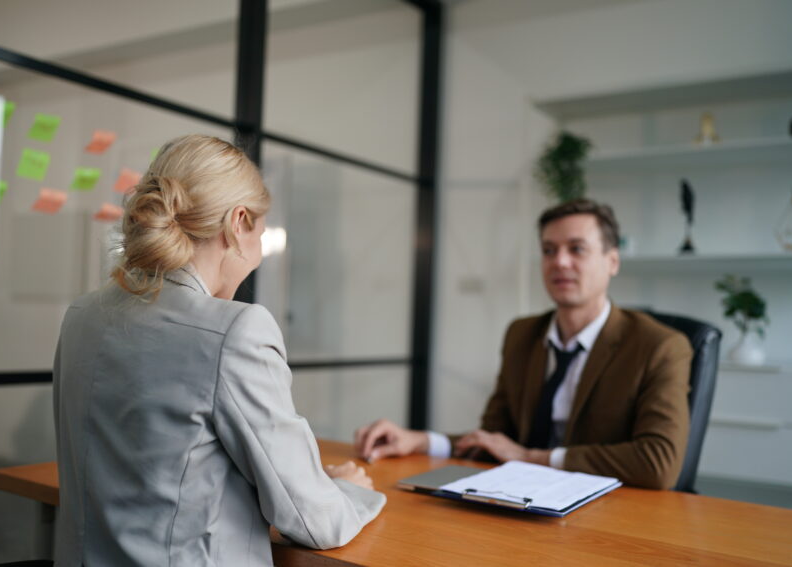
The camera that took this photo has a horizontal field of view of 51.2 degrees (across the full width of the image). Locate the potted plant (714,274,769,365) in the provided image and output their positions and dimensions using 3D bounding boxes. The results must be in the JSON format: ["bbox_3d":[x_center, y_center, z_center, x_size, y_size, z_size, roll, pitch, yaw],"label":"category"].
[{"bbox_3d":[1.393,0.145,3.332,0.180,0.345,0.165,0,-3,33],"label":"potted plant"}]

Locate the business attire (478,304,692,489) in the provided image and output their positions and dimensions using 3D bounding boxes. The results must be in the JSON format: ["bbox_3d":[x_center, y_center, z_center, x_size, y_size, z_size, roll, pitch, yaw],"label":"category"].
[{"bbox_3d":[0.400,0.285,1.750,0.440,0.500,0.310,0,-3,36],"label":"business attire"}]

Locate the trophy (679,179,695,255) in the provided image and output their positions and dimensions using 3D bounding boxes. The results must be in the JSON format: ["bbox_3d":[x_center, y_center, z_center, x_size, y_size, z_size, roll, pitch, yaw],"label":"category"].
[{"bbox_3d":[1.230,-0.283,3.489,0.060,0.305,0.055,0,-3,33],"label":"trophy"}]

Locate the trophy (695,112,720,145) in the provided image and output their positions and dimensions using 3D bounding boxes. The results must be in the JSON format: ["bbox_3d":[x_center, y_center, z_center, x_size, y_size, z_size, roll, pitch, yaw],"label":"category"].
[{"bbox_3d":[1.298,-0.646,3.445,0.085,0.122,0.070,0,-3,33],"label":"trophy"}]

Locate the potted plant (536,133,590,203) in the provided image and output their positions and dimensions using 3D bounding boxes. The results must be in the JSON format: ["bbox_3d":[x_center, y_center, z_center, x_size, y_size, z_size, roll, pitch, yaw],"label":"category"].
[{"bbox_3d":[0.757,-0.520,3.737,0.200,0.320,0.180,0,-3,33],"label":"potted plant"}]

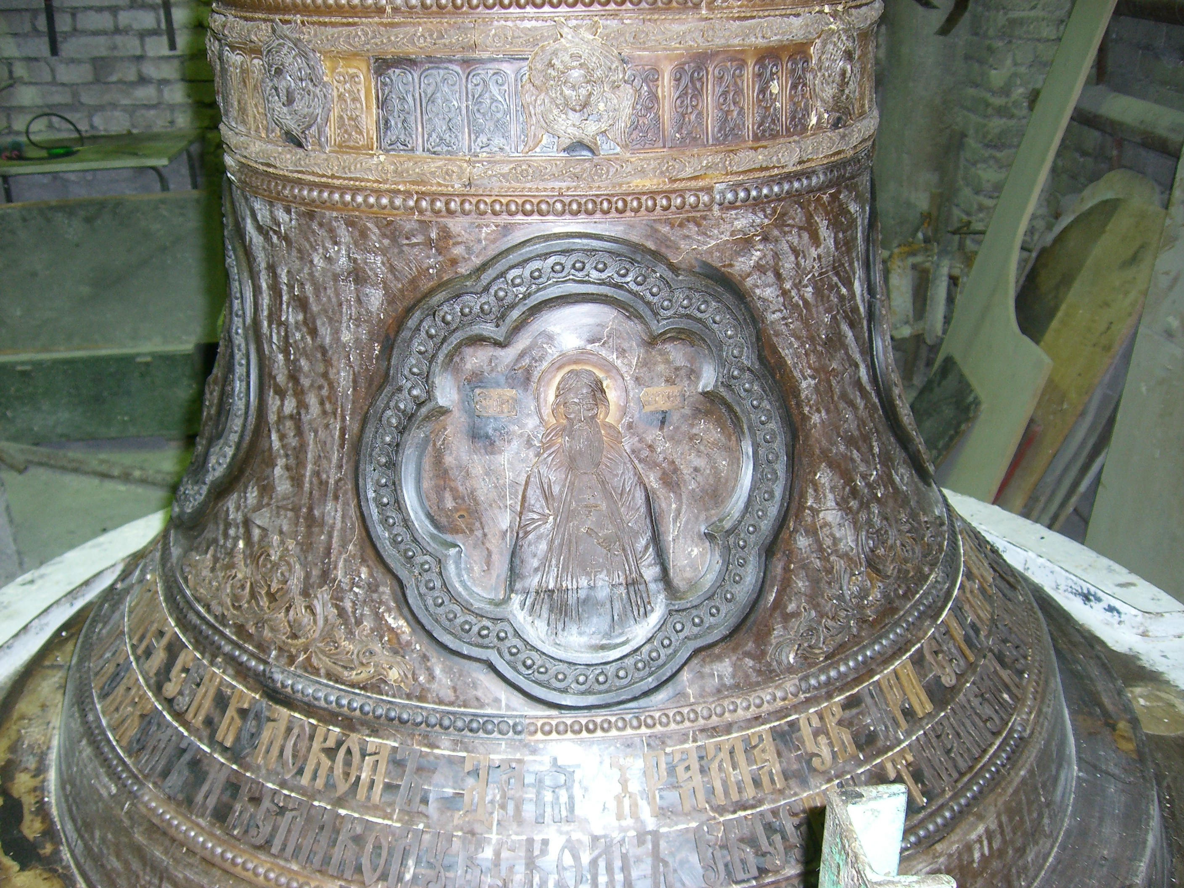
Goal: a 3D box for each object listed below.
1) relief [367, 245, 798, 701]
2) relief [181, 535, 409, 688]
[{"bbox_3d":[-0.009,0.024,1.193,0.415,0.430,0.102,-2,11,-4],"label":"relief"},{"bbox_3d":[-0.319,0.137,1.304,0.394,0.111,0.050,20,14,39],"label":"relief"}]

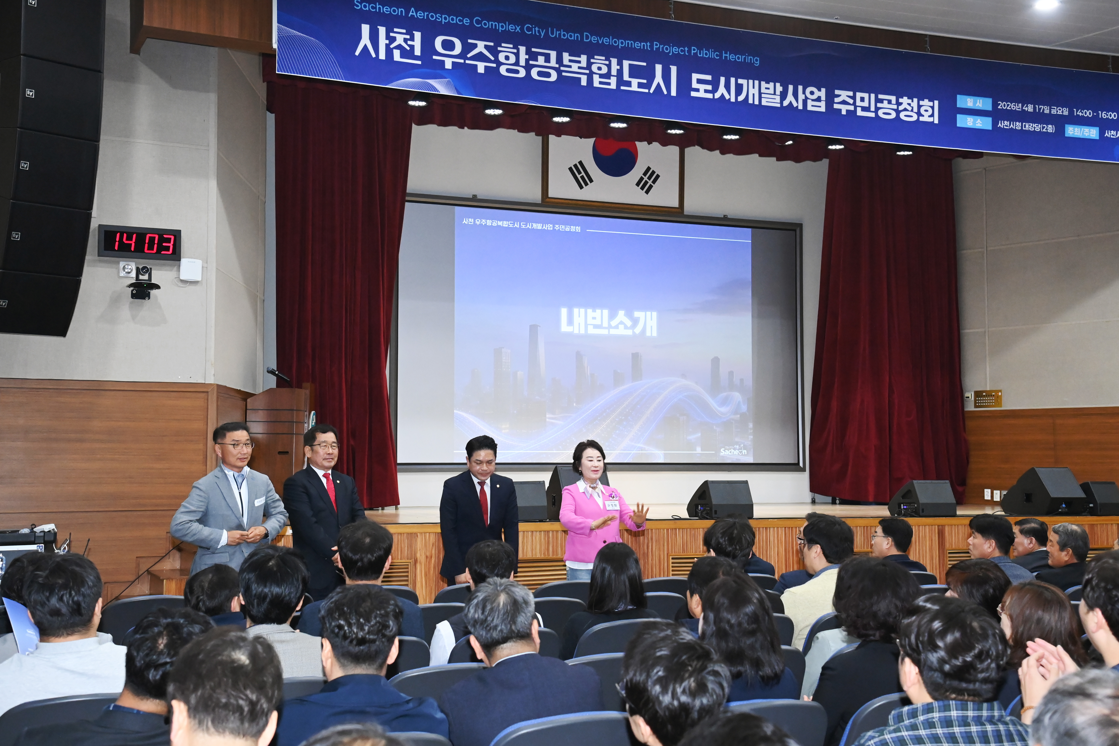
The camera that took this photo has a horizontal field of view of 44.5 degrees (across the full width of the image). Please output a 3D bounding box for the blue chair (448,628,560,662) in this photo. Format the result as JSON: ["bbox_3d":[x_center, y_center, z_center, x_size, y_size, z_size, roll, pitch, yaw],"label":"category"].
[{"bbox_3d":[-0.314,1.409,5.322,0.510,0.880,0.600,2,-4,-21],"label":"blue chair"}]

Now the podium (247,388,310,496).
[{"bbox_3d":[-2.304,0.661,11.500,0.530,1.100,0.680,0,-4,0],"label":"podium"}]

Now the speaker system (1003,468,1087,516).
[{"bbox_3d":[4.792,1.167,13.555,0.487,0.457,0.638,2,-5,-29],"label":"speaker system"}]

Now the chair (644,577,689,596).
[{"bbox_3d":[0.491,1.586,7.722,0.550,0.900,0.600,2,-4,-22],"label":"chair"}]

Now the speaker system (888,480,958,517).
[{"bbox_3d":[3.409,1.179,12.862,0.409,0.333,0.482,2,-4,-23],"label":"speaker system"}]

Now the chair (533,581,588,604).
[{"bbox_3d":[-0.026,1.570,7.586,0.520,0.880,0.550,2,-4,-21],"label":"chair"}]

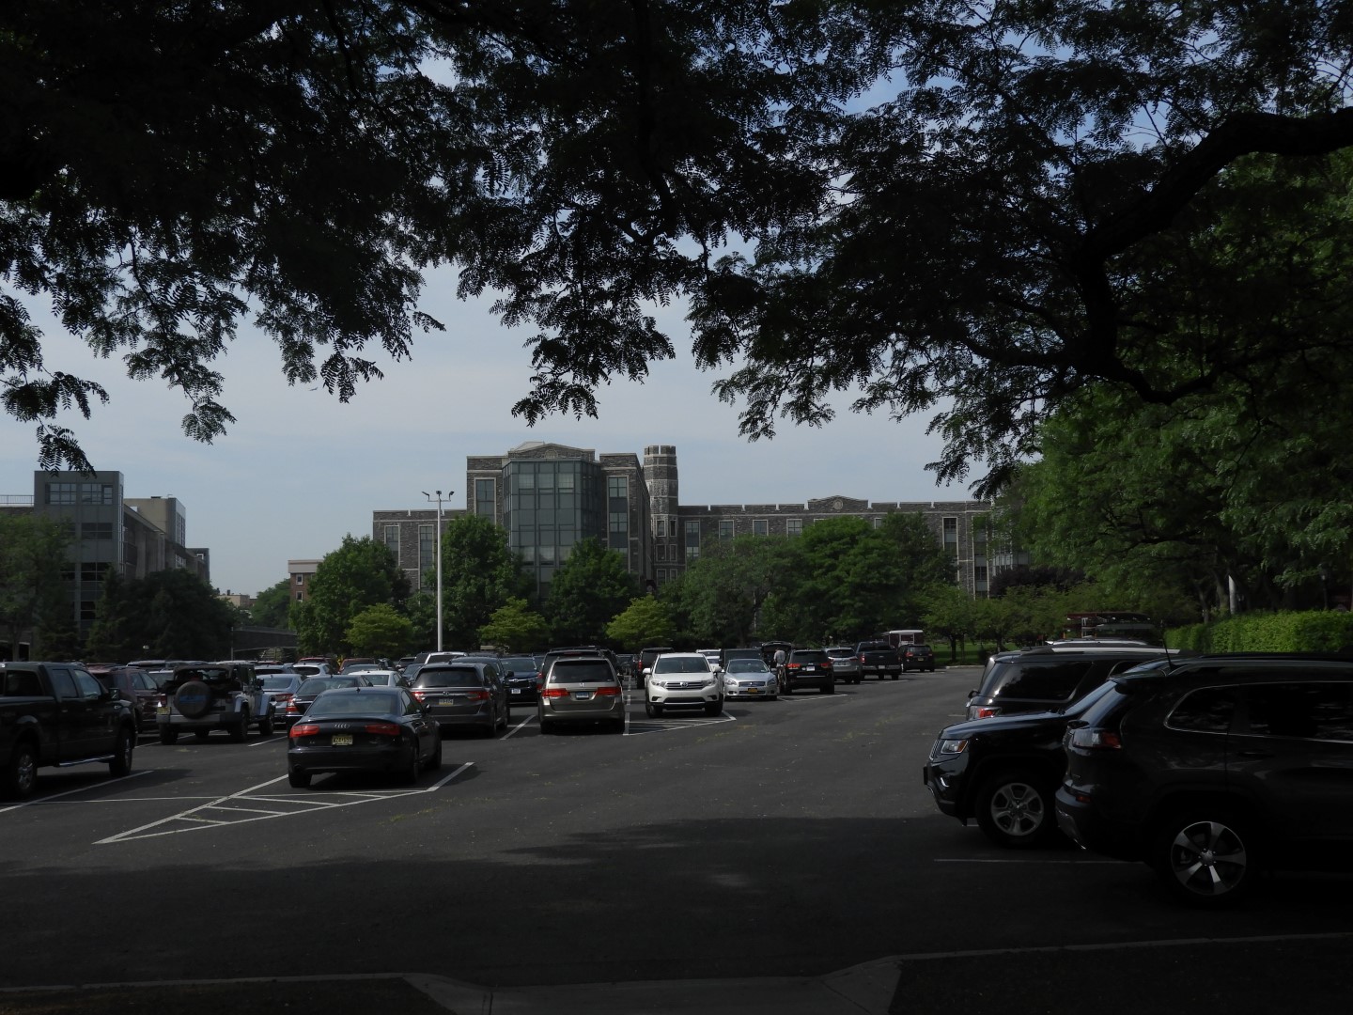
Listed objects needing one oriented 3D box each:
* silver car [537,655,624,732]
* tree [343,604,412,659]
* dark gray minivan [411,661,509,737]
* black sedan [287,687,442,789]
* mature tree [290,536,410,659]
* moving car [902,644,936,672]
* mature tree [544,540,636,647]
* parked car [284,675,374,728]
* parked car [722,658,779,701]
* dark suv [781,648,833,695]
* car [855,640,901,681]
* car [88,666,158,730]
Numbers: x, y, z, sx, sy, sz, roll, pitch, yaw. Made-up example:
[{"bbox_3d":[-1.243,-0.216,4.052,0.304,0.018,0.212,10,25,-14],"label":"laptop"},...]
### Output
[{"bbox_3d":[-2.220,4.553,38.200,1.960,1.760,5.100,0,-5,-1],"label":"silver car"},{"bbox_3d":[-19.948,8.995,105.000,4.614,5.141,4.614,-1,-4,0],"label":"tree"},{"bbox_3d":[-5.130,4.540,37.200,1.910,1.700,4.800,0,-5,-1],"label":"dark gray minivan"},{"bbox_3d":[-4.872,3.534,24.757,1.880,1.455,4.920,-1,-4,-2],"label":"black sedan"},{"bbox_3d":[-25.196,7.381,121.000,8.500,10.552,8.200,0,-5,-1],"label":"mature tree"},{"bbox_3d":[15.100,9.499,98.600,1.850,1.690,4.500,-1,-5,0],"label":"moving car"},{"bbox_3d":[-6.764,7.626,122.000,7.176,10.386,7.176,-1,-4,0],"label":"mature tree"},{"bbox_3d":[-7.720,4.564,35.900,1.800,1.450,4.650,0,-5,-4],"label":"parked car"},{"bbox_3d":[2.540,6.188,56.600,1.810,1.480,4.850,0,-5,-1],"label":"parked car"},{"bbox_3d":[5.206,6.554,62.968,1.940,1.750,4.820,-1,-4,0],"label":"dark suv"},{"bbox_3d":[10.220,7.850,80.300,2.030,1.950,5.850,-1,-5,0],"label":"car"},{"bbox_3d":[-14.764,5.036,41.568,1.950,1.740,4.850,-1,-4,-2],"label":"car"}]

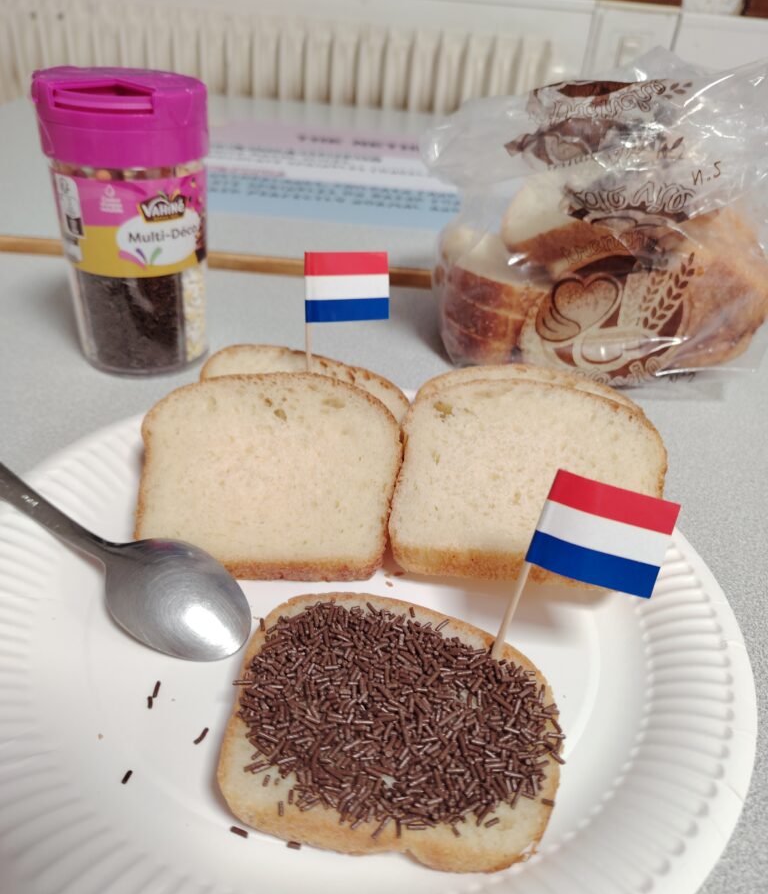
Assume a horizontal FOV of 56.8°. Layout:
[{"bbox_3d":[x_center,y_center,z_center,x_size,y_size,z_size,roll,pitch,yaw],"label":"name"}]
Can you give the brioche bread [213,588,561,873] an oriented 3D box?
[{"bbox_3d":[0.003,0.068,0.183,0.082,0.013,0.070,8,33,4],"label":"brioche bread"}]

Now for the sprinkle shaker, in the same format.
[{"bbox_3d":[-0.115,-0.104,0.331,0.069,0.122,0.069,-23,42,-35],"label":"sprinkle shaker"}]

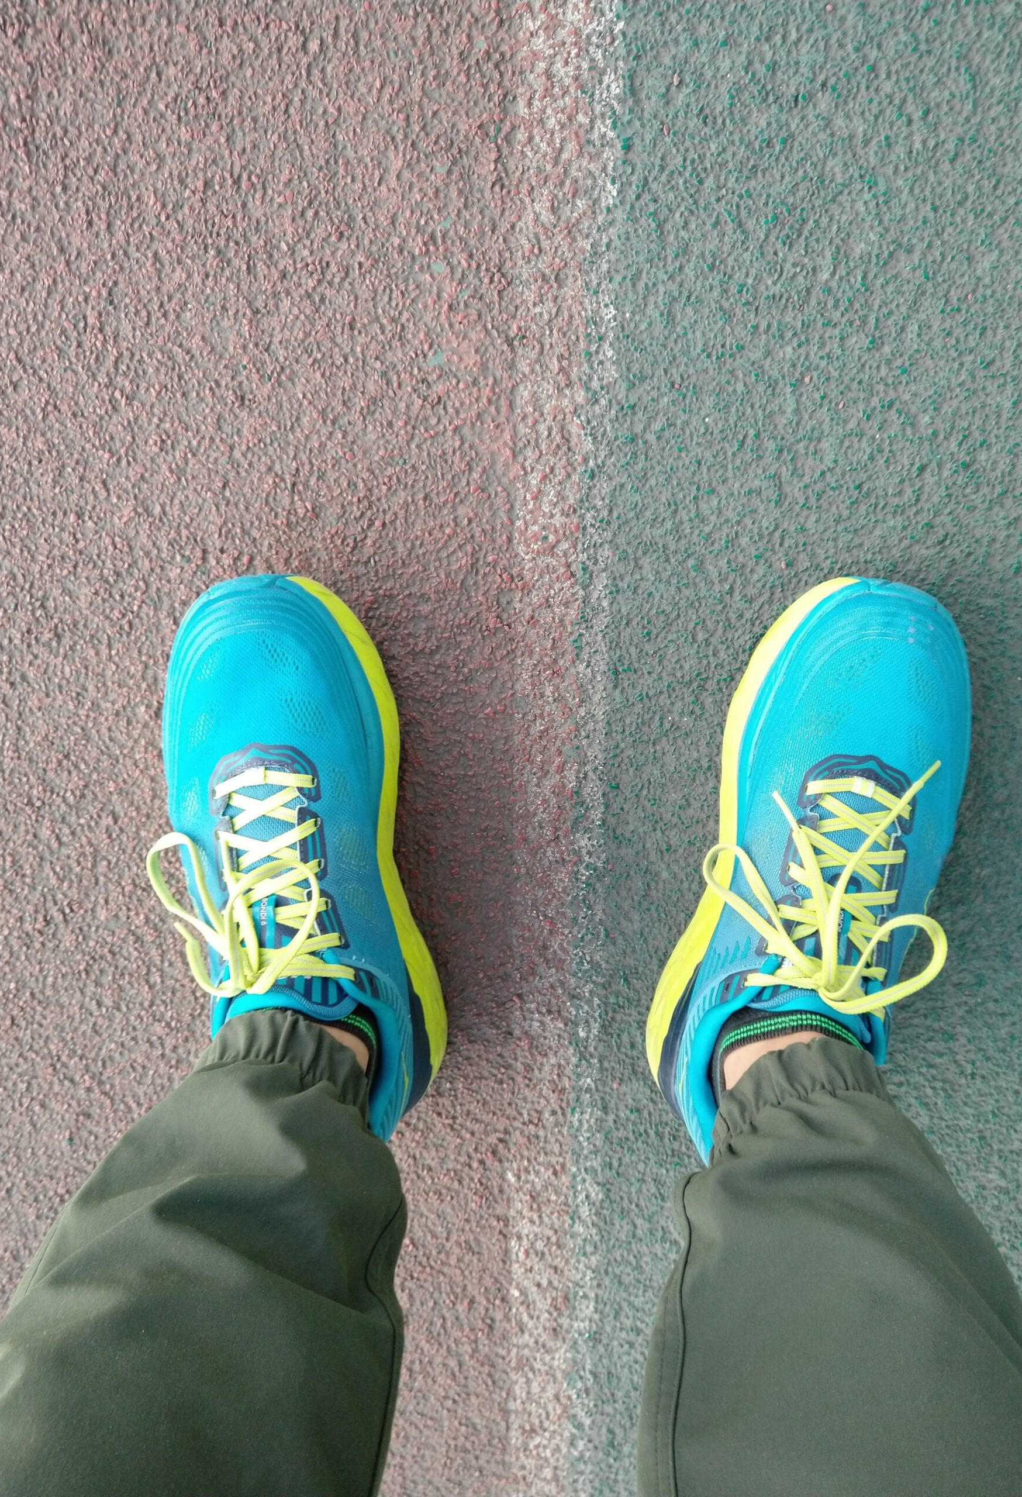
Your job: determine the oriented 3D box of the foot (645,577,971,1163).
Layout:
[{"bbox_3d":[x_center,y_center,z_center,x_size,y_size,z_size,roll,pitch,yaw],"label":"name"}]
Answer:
[{"bbox_3d":[0.150,0.068,0.569,0.120,0.118,0.304,16,101,-1],"label":"foot"}]

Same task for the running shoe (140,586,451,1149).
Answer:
[{"bbox_3d":[-0.106,0.066,0.576,0.120,0.118,0.304,-11,100,4],"label":"running shoe"}]

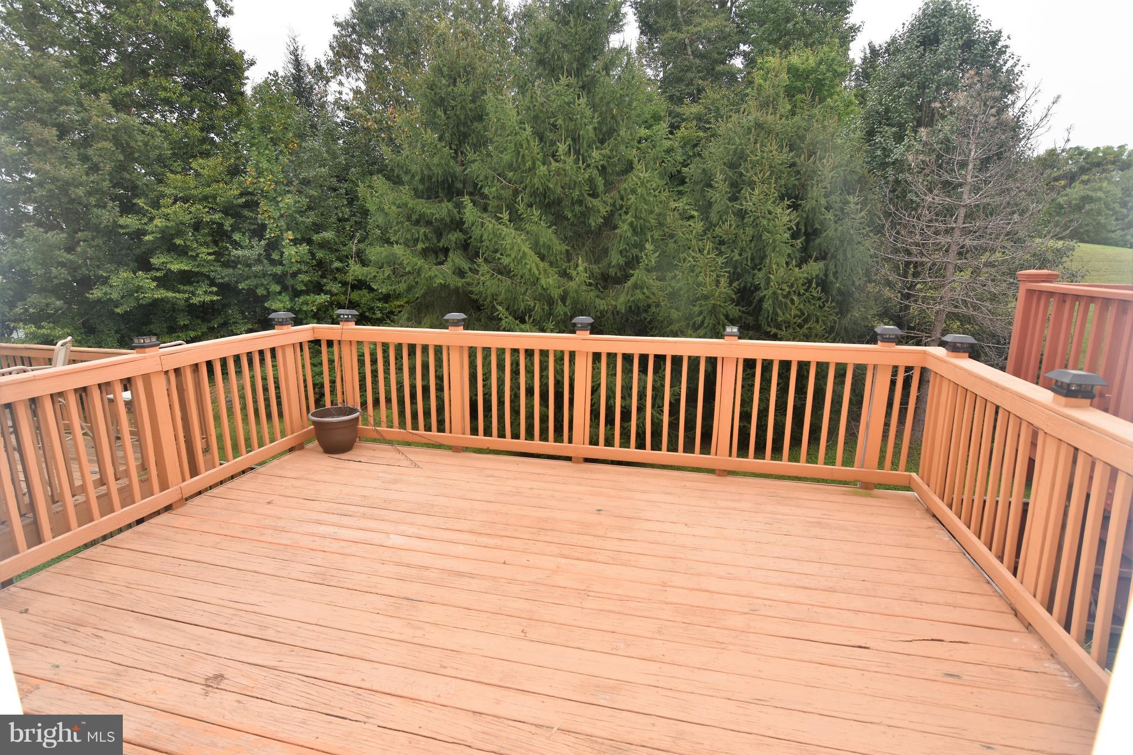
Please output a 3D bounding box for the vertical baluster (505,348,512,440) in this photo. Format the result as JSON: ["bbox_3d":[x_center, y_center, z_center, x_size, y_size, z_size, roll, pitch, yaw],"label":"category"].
[{"bbox_3d":[-0.485,0.135,4.162,0.038,0.820,0.038,3,13,13],"label":"vertical baluster"}]

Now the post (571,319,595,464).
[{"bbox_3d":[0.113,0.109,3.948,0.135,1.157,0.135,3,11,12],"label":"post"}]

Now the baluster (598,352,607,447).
[{"bbox_3d":[0.290,0.176,3.989,0.038,0.820,0.038,3,13,13],"label":"baluster"}]

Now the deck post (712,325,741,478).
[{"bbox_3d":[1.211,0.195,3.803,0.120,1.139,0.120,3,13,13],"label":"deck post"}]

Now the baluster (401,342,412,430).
[{"bbox_3d":[-1.324,0.079,4.165,0.036,0.769,0.036,3,13,12],"label":"baluster"}]

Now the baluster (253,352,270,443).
[{"bbox_3d":[-2.426,0.162,4.008,0.038,0.820,0.038,3,13,13],"label":"baluster"}]

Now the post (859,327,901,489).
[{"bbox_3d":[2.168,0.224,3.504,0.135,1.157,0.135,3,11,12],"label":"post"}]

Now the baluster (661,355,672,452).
[{"bbox_3d":[0.770,0.203,3.881,0.038,0.820,0.038,3,13,13],"label":"baluster"}]

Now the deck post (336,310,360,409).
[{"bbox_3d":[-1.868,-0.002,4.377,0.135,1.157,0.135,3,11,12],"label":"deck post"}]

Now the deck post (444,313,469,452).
[{"bbox_3d":[-0.923,0.060,4.276,0.140,1.174,0.140,3,13,13],"label":"deck post"}]

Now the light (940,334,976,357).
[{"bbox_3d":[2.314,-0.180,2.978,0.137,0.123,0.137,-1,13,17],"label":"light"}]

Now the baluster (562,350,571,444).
[{"bbox_3d":[-0.004,0.153,3.883,0.036,0.769,0.036,3,13,12],"label":"baluster"}]

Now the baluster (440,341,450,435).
[{"bbox_3d":[-1.018,0.103,4.280,0.038,0.820,0.038,3,13,13],"label":"baluster"}]

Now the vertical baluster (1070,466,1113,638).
[{"bbox_3d":[1.913,0.627,1.839,0.036,0.771,0.036,-1,12,17],"label":"vertical baluster"}]

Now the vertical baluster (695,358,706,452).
[{"bbox_3d":[0.970,0.207,3.675,0.036,0.769,0.036,3,13,12],"label":"vertical baluster"}]

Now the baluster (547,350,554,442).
[{"bbox_3d":[-0.120,0.155,4.079,0.038,0.820,0.038,3,13,13],"label":"baluster"}]

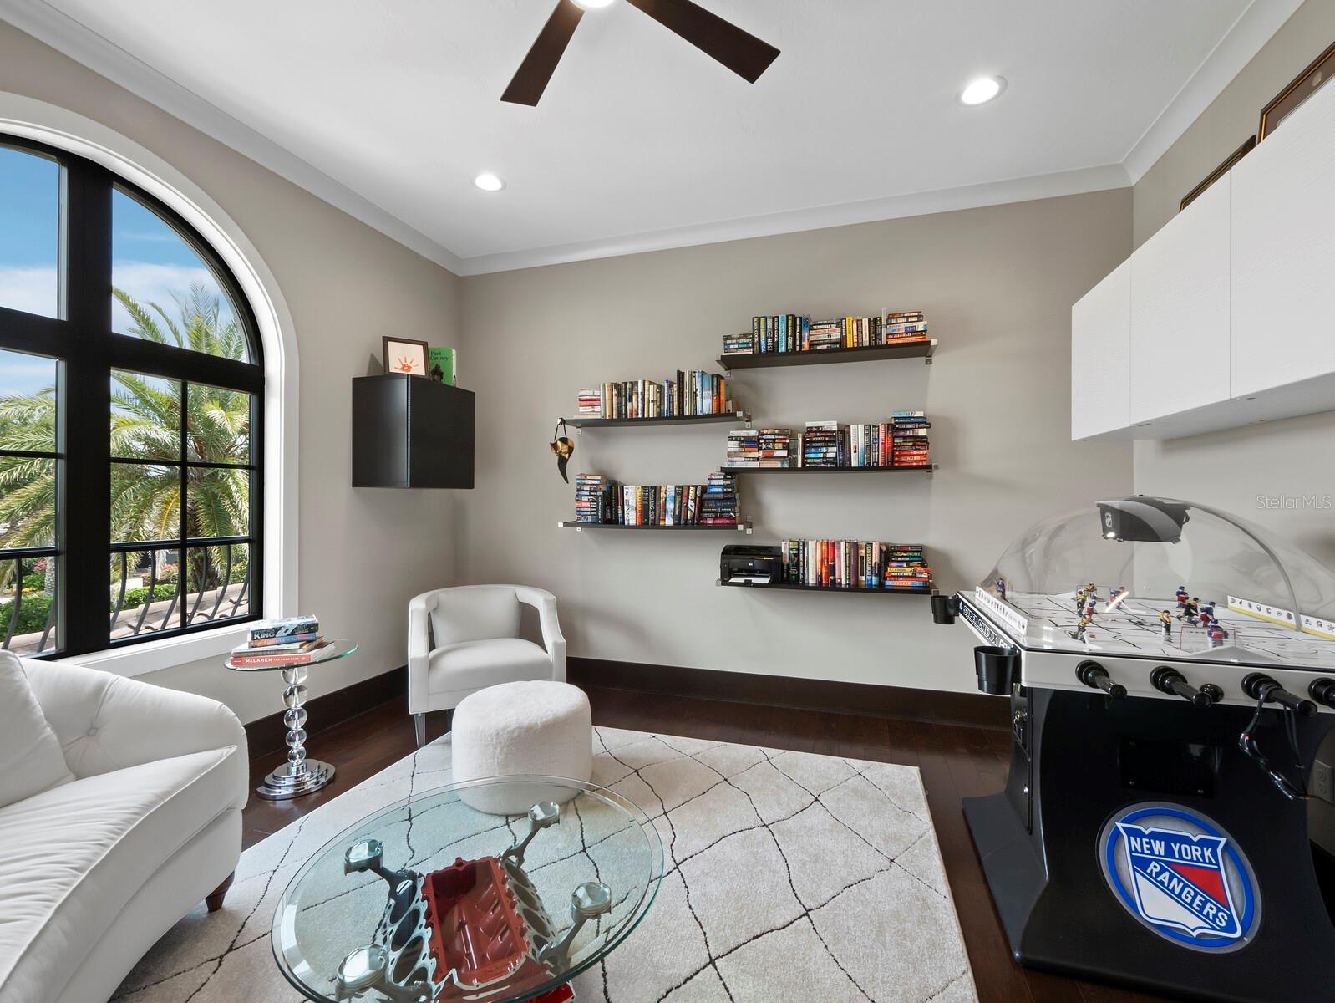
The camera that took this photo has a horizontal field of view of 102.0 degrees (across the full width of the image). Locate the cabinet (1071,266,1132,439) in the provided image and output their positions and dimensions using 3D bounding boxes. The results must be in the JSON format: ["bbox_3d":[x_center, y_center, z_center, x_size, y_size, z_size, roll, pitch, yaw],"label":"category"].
[{"bbox_3d":[2.147,-0.650,2.399,0.390,0.685,0.588,0,0,18],"label":"cabinet"}]

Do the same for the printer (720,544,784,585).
[{"bbox_3d":[0.536,0.387,3.369,0.355,0.205,0.250,0,0,17],"label":"printer"}]

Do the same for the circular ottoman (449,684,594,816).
[{"bbox_3d":[-0.668,1.105,2.528,0.610,0.390,0.610,0,0,0],"label":"circular ottoman"}]

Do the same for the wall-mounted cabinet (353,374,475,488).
[{"bbox_3d":[-1.609,-0.411,3.474,0.418,0.659,0.588,0,0,17],"label":"wall-mounted cabinet"}]

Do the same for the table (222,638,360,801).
[{"bbox_3d":[-1.729,1.010,2.521,0.510,0.600,0.510,0,0,17],"label":"table"}]

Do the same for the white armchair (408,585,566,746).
[{"bbox_3d":[-1.131,0.935,3.369,0.810,0.750,0.750,0,0,-22],"label":"white armchair"}]

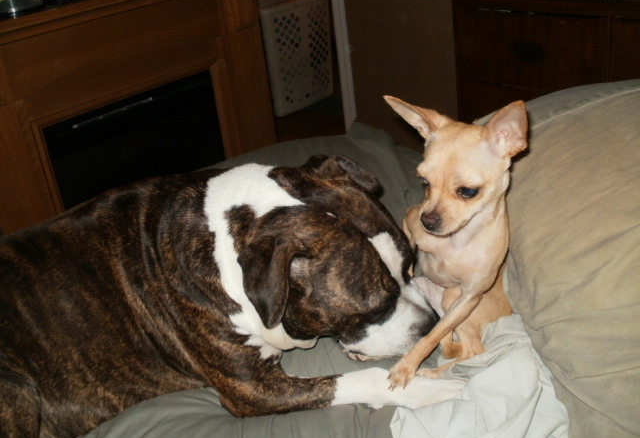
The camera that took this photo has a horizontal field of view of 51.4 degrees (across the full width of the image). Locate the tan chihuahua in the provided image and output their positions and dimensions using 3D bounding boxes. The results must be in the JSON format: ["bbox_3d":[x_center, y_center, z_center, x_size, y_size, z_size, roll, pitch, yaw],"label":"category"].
[{"bbox_3d":[0.164,0.007,0.823,0.175,0.335,0.225,7,30,27],"label":"tan chihuahua"}]

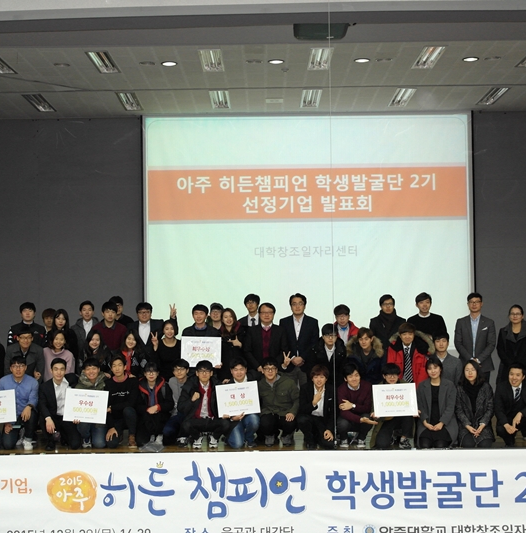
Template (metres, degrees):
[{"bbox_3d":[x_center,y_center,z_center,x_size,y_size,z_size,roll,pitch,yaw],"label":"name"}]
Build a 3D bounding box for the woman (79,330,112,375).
[{"bbox_3d":[-2.134,1.517,12.171,0.460,1.403,0.480,-1,-2,-5],"label":"woman"}]

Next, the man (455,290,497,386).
[{"bbox_3d":[2.781,1.282,12.461,0.550,1.872,0.350,-1,-1,7],"label":"man"}]

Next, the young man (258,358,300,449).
[{"bbox_3d":[0.209,1.707,12.063,0.550,1.038,0.750,-1,-2,3],"label":"young man"}]

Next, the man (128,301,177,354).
[{"bbox_3d":[-1.446,1.368,12.500,0.620,1.780,0.420,-1,-2,-5],"label":"man"}]

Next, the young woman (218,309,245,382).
[{"bbox_3d":[-0.390,1.370,12.156,0.480,1.670,0.360,-1,-2,9],"label":"young woman"}]

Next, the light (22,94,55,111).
[{"bbox_3d":[-3.698,-2.755,15.859,0.300,0.090,1.220,-1,-2,0],"label":"light"}]

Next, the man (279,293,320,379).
[{"bbox_3d":[0.478,1.238,12.159,0.550,1.800,0.360,-1,-2,0],"label":"man"}]

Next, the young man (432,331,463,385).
[{"bbox_3d":[2.397,1.540,12.478,0.470,1.340,0.500,-1,-2,17],"label":"young man"}]

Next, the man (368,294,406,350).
[{"bbox_3d":[1.640,1.260,12.454,0.530,1.790,0.360,-1,-2,0],"label":"man"}]

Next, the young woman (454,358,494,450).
[{"bbox_3d":[2.620,1.658,11.750,0.490,1.040,0.640,-1,-2,8],"label":"young woman"}]

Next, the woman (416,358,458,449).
[{"bbox_3d":[2.076,1.620,11.431,0.510,1.041,0.620,-1,-2,5],"label":"woman"}]

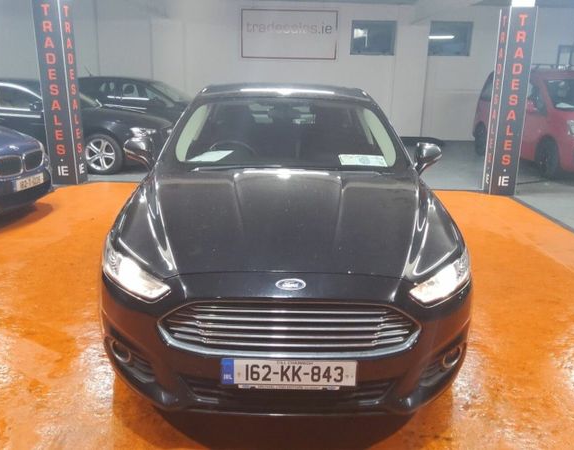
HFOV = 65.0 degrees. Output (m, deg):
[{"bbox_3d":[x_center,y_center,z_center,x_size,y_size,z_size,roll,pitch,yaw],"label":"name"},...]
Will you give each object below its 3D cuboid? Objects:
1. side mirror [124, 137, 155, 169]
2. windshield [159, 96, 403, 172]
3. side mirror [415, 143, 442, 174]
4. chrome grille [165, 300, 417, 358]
[{"bbox_3d":[-0.992,-0.487,3.030,0.210,0.195,0.150,0,18,-1],"label":"side mirror"},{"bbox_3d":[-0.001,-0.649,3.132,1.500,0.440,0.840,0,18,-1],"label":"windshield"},{"bbox_3d":[0.951,-0.447,3.030,0.195,0.195,0.150,0,18,-1],"label":"side mirror"},{"bbox_3d":[0.015,0.390,1.761,1.030,0.205,0.175,0,18,-1],"label":"chrome grille"}]

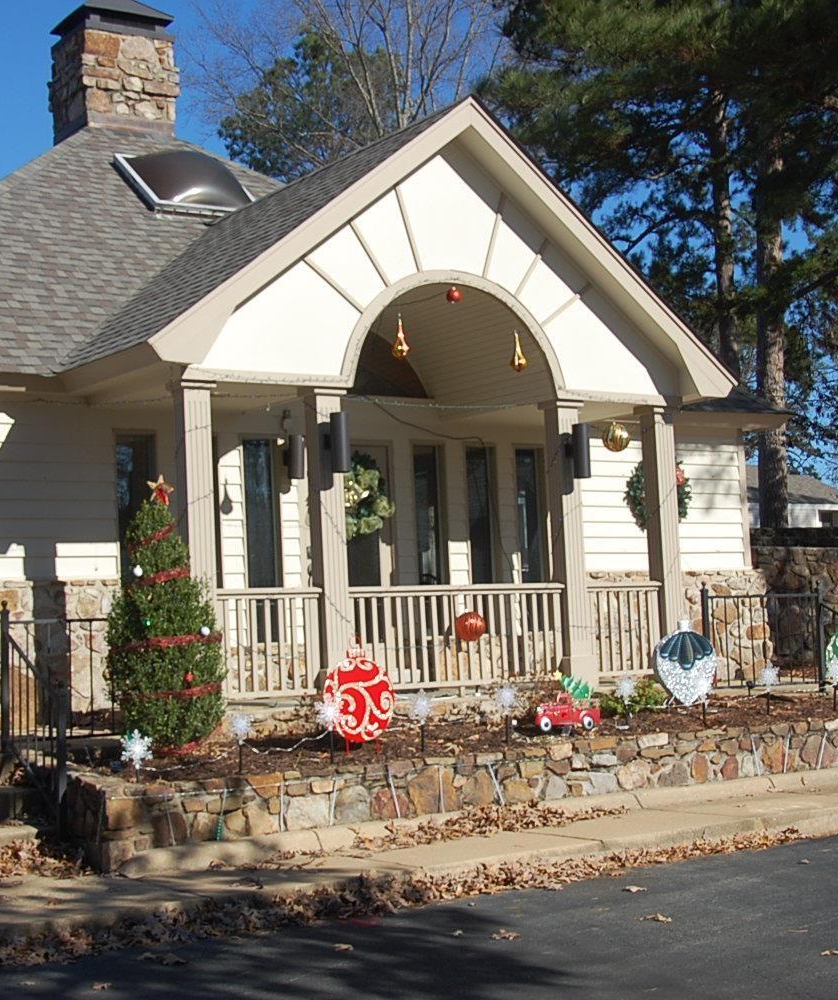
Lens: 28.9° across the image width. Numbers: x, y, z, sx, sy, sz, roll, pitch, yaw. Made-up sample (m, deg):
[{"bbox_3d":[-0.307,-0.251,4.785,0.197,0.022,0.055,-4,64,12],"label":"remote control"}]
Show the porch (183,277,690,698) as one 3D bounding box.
[{"bbox_3d":[-0.166,-0.049,14.334,5.174,3.548,1.819,1,-6,-35],"label":"porch"}]

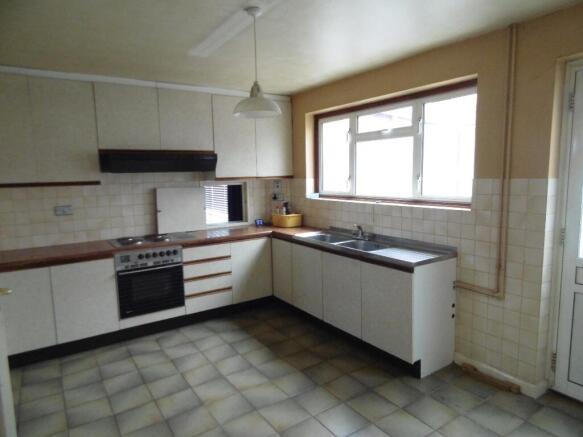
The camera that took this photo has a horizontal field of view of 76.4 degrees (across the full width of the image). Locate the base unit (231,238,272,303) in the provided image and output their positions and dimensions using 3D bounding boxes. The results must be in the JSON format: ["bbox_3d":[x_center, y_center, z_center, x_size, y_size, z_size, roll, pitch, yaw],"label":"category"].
[{"bbox_3d":[-0.560,0.541,4.264,0.495,0.665,0.540,-6,9,-33],"label":"base unit"}]

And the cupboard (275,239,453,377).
[{"bbox_3d":[0.528,0.658,3.523,0.505,0.830,1.914,-6,9,-33],"label":"cupboard"}]

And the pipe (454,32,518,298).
[{"bbox_3d":[1.330,-0.353,2.579,0.040,1.785,0.360,-6,9,-33],"label":"pipe"}]

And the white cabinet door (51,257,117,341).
[{"bbox_3d":[-1.740,0.694,3.152,0.478,0.654,0.020,-6,8,-34],"label":"white cabinet door"}]

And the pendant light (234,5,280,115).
[{"bbox_3d":[-0.199,-0.868,2.083,0.280,0.595,0.280,-1,7,0],"label":"pendant light"}]

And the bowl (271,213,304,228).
[{"bbox_3d":[-0.052,0.021,4.524,0.295,0.148,0.300,-6,9,-33],"label":"bowl"}]

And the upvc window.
[{"bbox_3d":[0.842,-0.647,3.549,0.070,0.920,2.000,-6,9,-33],"label":"upvc window"}]

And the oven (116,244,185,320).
[{"bbox_3d":[-1.438,0.562,3.667,0.600,0.610,0.550,-6,9,-33],"label":"oven"}]

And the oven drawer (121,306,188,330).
[{"bbox_3d":[-1.424,0.912,3.703,0.598,0.095,0.500,-6,9,-33],"label":"oven drawer"}]

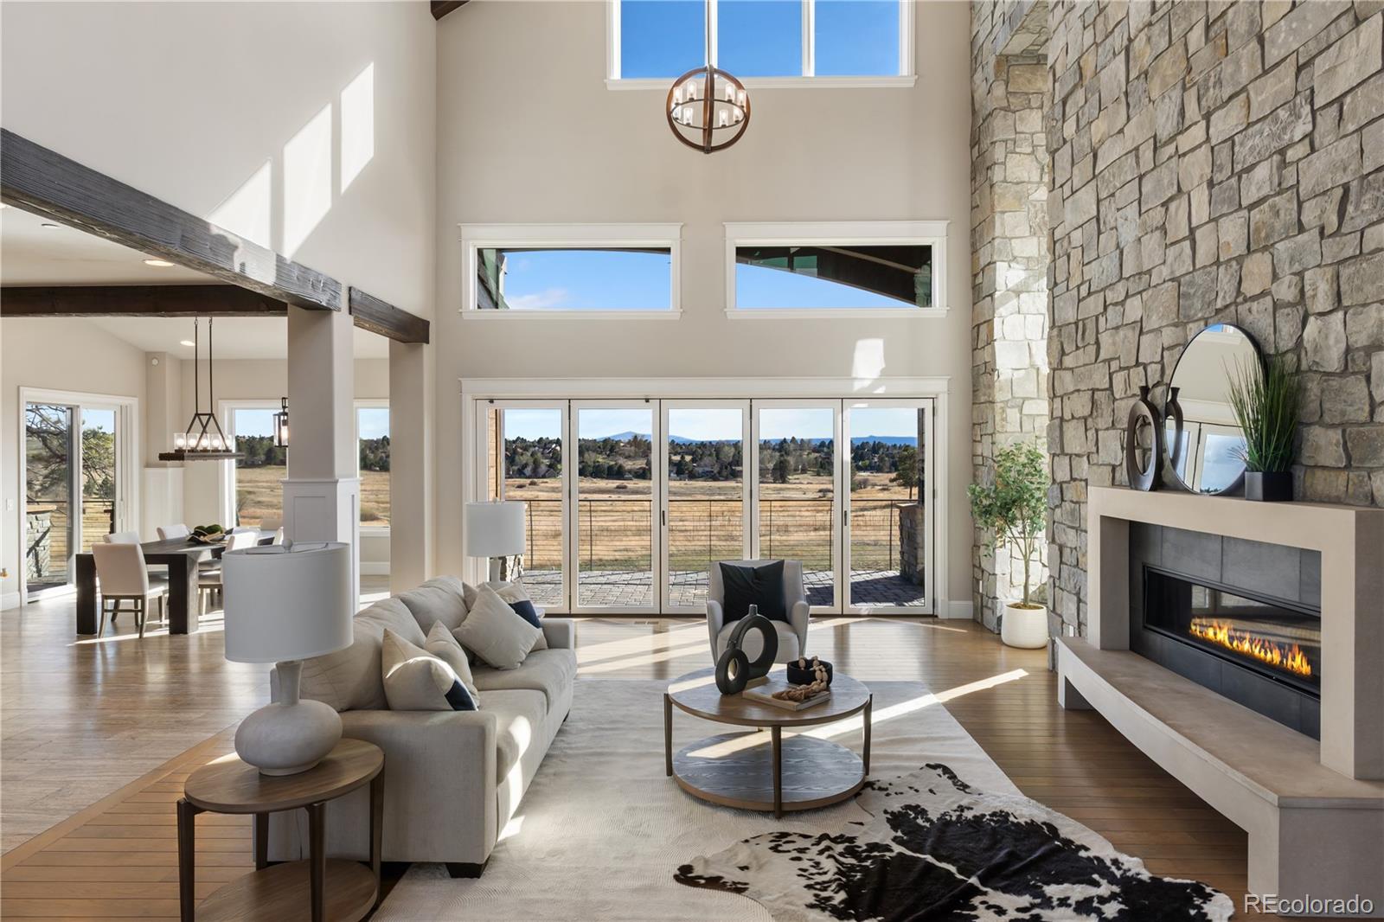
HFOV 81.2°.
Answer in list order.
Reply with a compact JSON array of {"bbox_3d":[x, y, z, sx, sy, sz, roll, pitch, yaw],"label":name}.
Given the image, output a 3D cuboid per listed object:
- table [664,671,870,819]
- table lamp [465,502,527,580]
[{"bbox_3d":[0.419,1.486,4.385,1.120,0.447,1.120,0,1,1],"label":"table"},{"bbox_3d":[-1.417,0.681,5.861,0.420,0.795,0.420,0,1,1],"label":"table lamp"}]

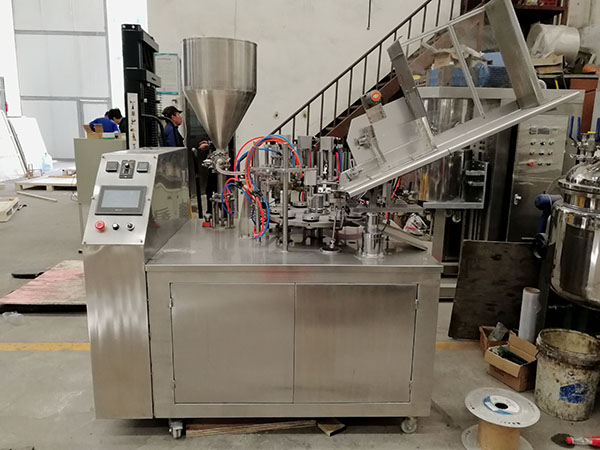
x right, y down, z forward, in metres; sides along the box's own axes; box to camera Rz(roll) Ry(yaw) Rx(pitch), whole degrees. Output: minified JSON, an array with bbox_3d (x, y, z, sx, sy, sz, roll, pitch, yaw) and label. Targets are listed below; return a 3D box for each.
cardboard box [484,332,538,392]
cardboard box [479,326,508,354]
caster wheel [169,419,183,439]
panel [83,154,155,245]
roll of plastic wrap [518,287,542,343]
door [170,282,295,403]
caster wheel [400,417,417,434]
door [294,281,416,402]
[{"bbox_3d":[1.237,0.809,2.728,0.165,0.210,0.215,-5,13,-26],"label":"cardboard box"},{"bbox_3d":[1.306,0.783,3.041,0.220,0.140,0.200,3,11,8],"label":"cardboard box"},{"bbox_3d":[-0.570,0.941,2.177,0.060,0.104,0.085,1,11,-2],"label":"caster wheel"},{"bbox_3d":[-0.786,-0.124,2.067,0.257,0.460,0.040,1,-27,-2],"label":"panel"},{"bbox_3d":[1.465,0.639,2.982,0.104,0.450,0.104,1,11,0],"label":"roll of plastic wrap"},{"bbox_3d":[-0.293,0.531,2.085,0.540,0.572,0.020,1,11,-2],"label":"door"},{"bbox_3d":[0.526,0.949,2.235,0.080,0.104,0.045,1,11,-2],"label":"caster wheel"},{"bbox_3d":[0.245,0.536,2.107,0.540,0.572,0.020,1,11,-2],"label":"door"}]

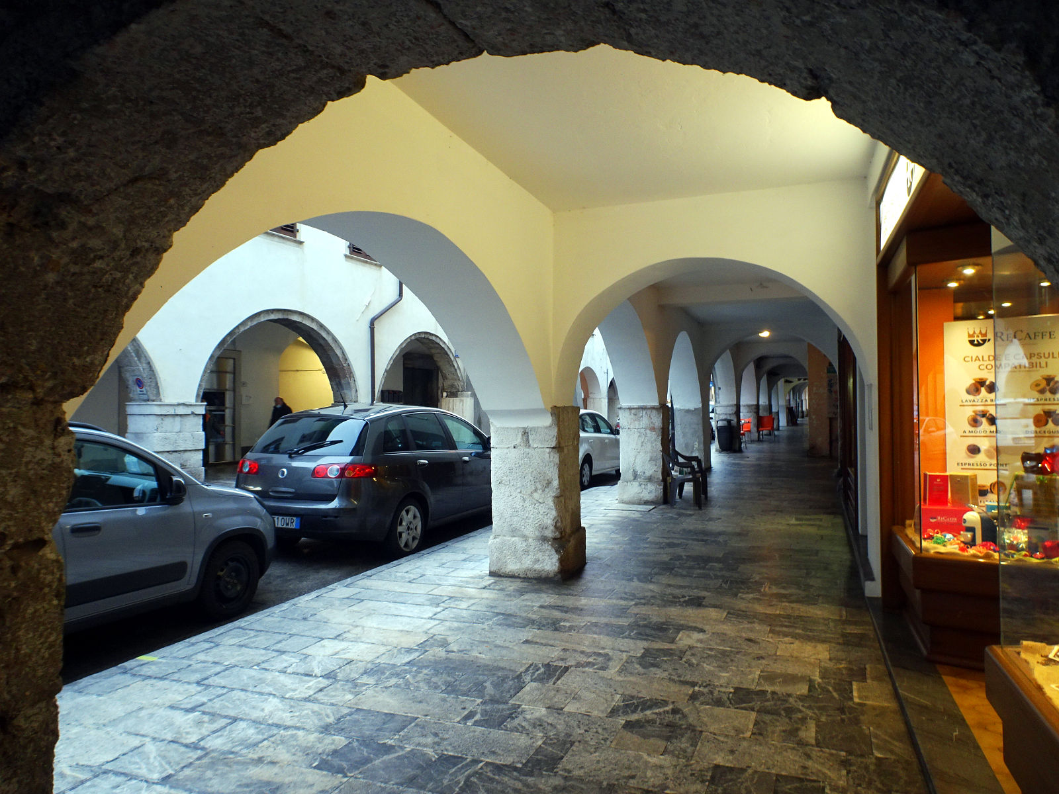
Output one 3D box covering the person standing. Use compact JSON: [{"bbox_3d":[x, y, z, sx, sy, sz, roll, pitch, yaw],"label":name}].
[{"bbox_3d":[-6.676,0.910,19.779,0.520,1.750,0.400,0,-1,27],"label":"person standing"}]

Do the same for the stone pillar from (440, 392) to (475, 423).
[{"bbox_3d":[-2.608,0.881,27.081,0.750,2.010,1.132,0,-1,21],"label":"stone pillar"}]

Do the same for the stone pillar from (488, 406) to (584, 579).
[{"bbox_3d":[0.091,0.815,6.591,0.660,1.470,0.720,0,-1,20],"label":"stone pillar"}]

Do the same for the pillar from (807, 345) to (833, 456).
[{"bbox_3d":[8.525,0.042,21.638,0.600,3.350,0.550,0,-1,20],"label":"pillar"}]

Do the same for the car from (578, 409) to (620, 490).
[{"bbox_3d":[0.672,1.010,14.873,1.780,1.480,4.400,0,-1,20],"label":"car"}]

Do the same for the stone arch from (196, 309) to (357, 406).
[{"bbox_3d":[-6.066,-0.942,17.755,0.680,2.241,5.816,0,-1,21],"label":"stone arch"}]

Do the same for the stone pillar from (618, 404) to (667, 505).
[{"bbox_3d":[1.758,0.859,11.236,0.660,1.490,0.620,0,-1,20],"label":"stone pillar"}]

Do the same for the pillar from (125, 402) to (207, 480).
[{"bbox_3d":[-7.220,0.927,14.683,0.750,1.633,1.279,0,-1,21],"label":"pillar"}]

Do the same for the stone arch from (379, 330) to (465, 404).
[{"bbox_3d":[-3.668,-0.948,24.155,0.700,2.319,5.961,0,-1,21],"label":"stone arch"}]

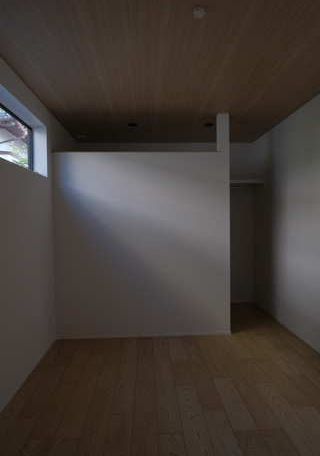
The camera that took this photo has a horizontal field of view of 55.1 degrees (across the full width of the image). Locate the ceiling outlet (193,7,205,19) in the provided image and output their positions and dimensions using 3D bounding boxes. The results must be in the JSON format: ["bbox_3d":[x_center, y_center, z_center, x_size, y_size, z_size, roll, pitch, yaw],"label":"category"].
[{"bbox_3d":[0.215,-1.182,1.685,0.065,0.021,0.065,-1,2,-3],"label":"ceiling outlet"}]

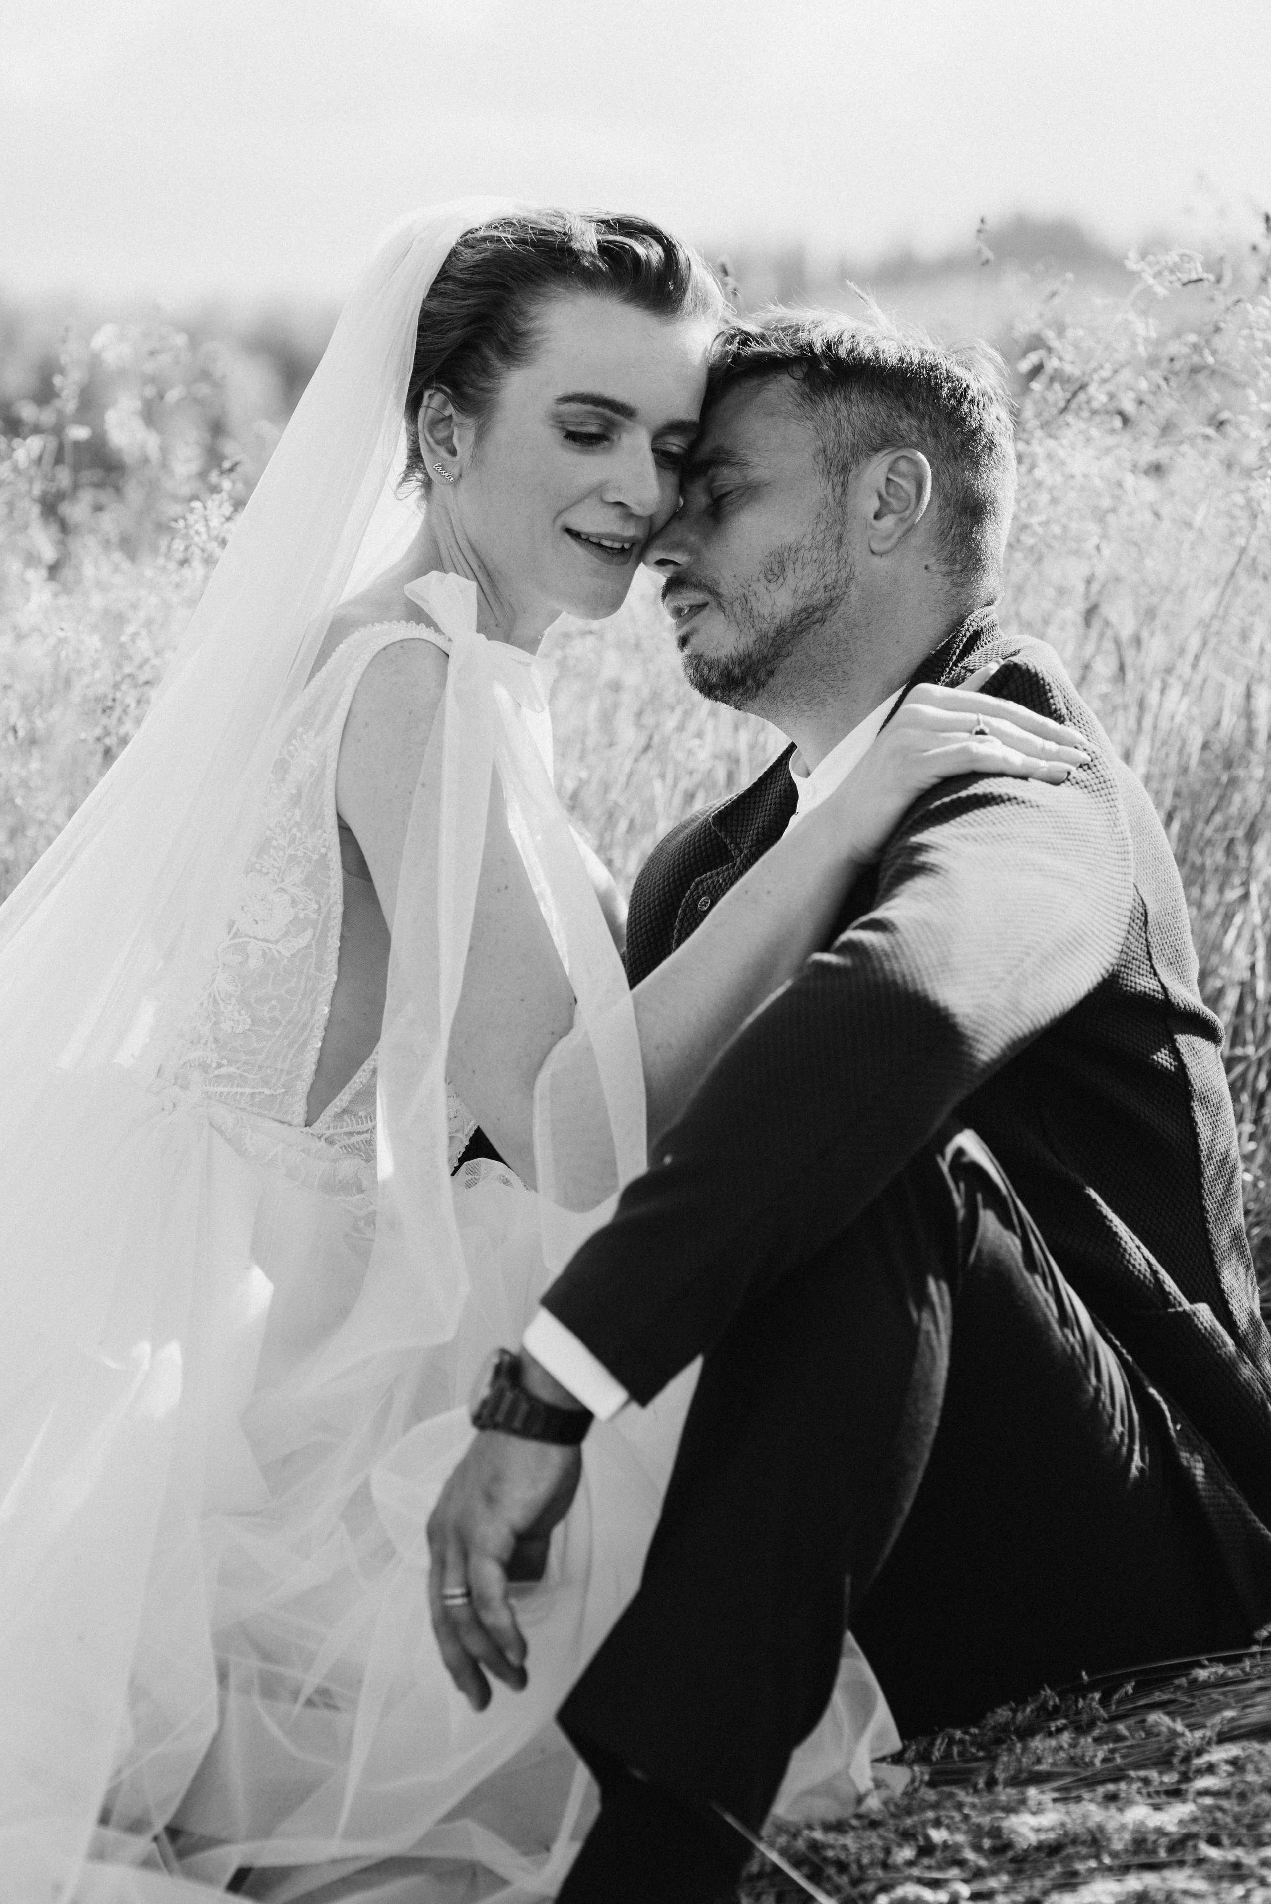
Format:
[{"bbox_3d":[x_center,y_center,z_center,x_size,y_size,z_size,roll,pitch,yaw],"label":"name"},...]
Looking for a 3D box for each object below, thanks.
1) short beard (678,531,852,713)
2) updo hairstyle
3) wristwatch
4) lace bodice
[{"bbox_3d":[0.079,-0.201,2.720,0.108,0.110,0.135,-8,5,-9],"label":"short beard"},{"bbox_3d":[-0.046,-0.368,2.740,0.170,0.175,0.210,3,7,-37],"label":"updo hairstyle"},{"bbox_3d":[-0.062,0.263,2.650,0.064,0.046,0.068,21,0,7],"label":"wristwatch"},{"bbox_3d":[-0.157,-0.030,2.770,0.225,0.355,0.320,16,6,-2],"label":"lace bodice"}]

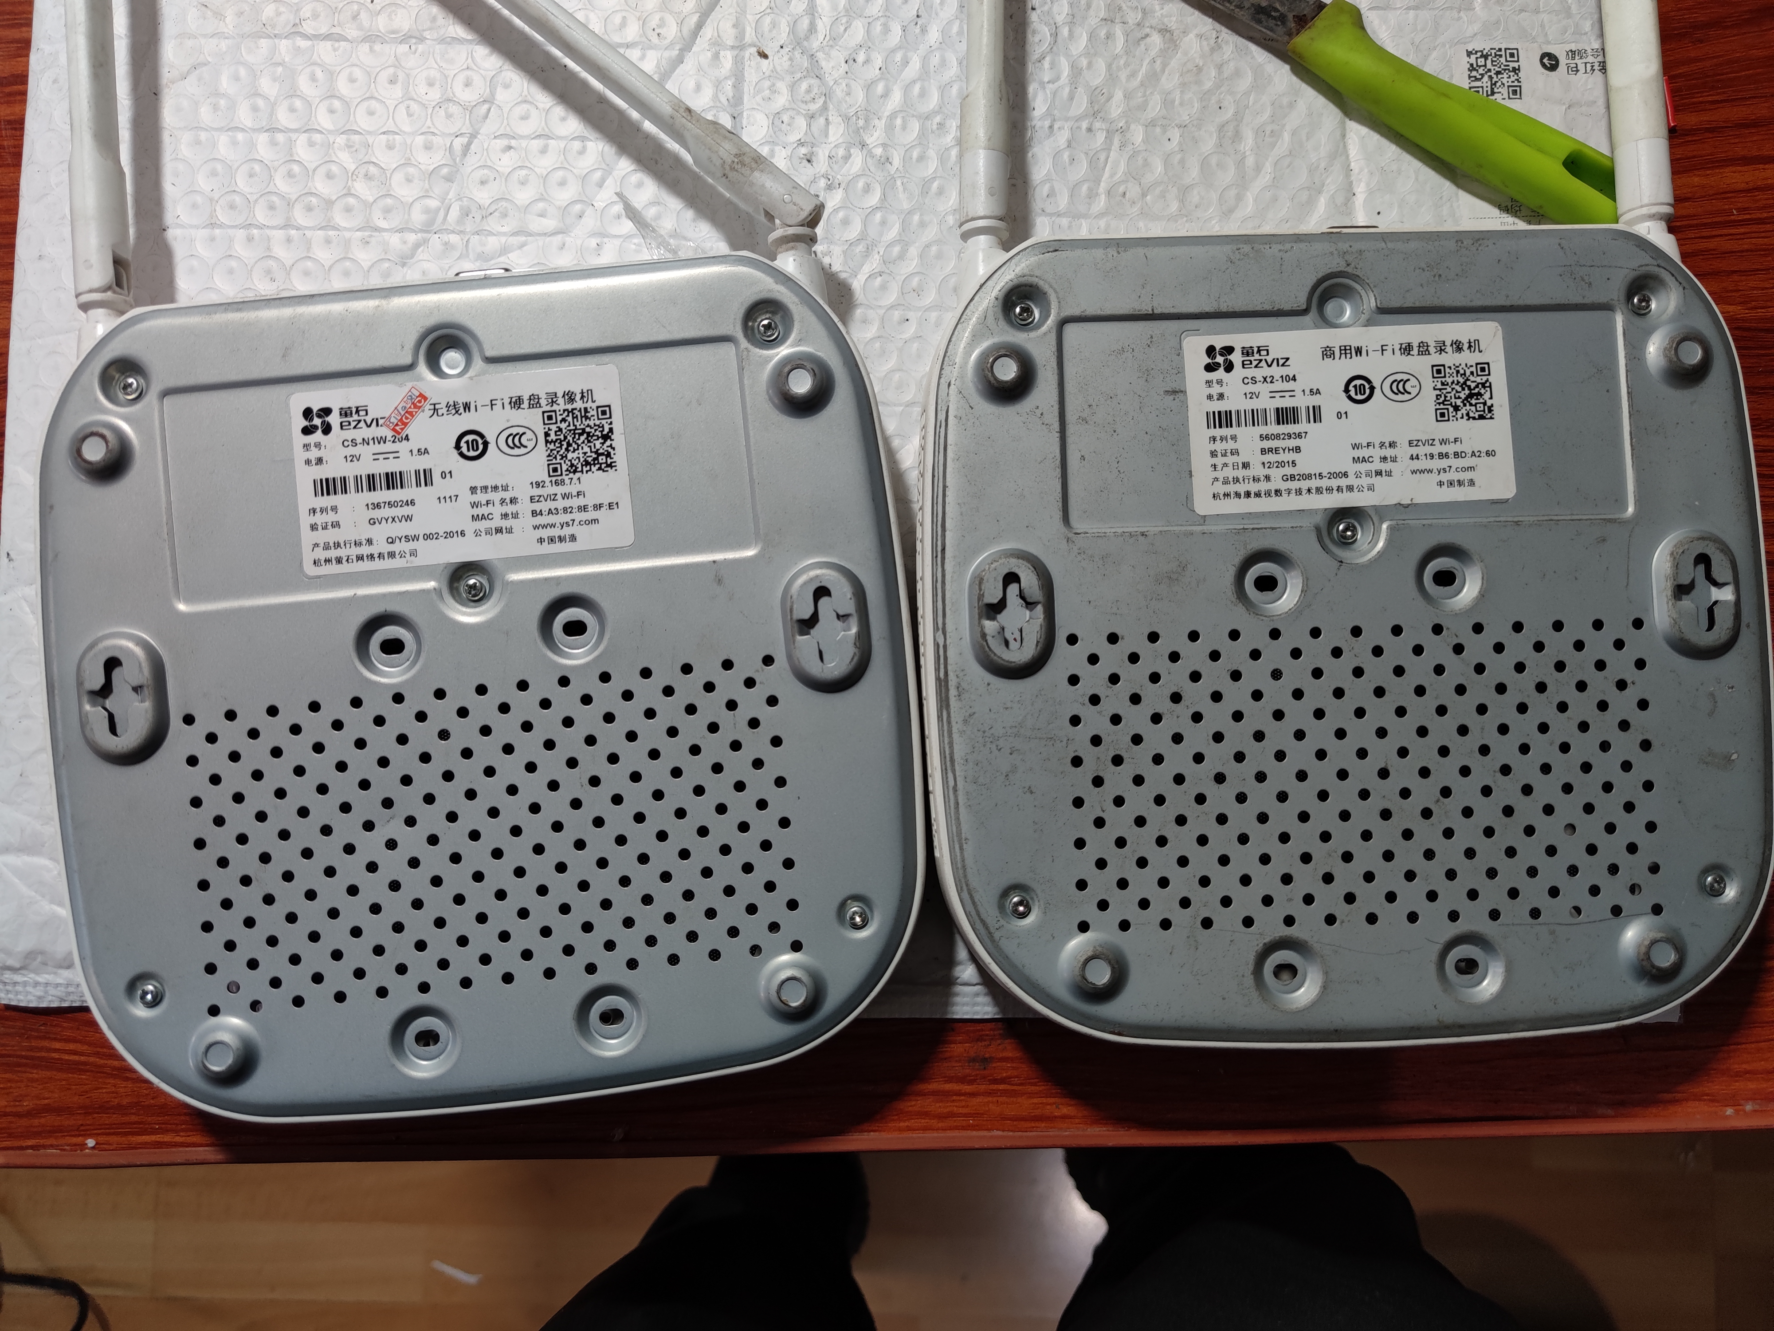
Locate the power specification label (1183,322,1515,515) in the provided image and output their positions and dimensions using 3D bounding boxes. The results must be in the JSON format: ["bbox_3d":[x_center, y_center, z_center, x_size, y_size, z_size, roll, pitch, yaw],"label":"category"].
[{"bbox_3d":[0.115,-0.062,0.319,0.080,0.001,0.045,-3,86,-1],"label":"power specification label"}]

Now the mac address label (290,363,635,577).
[{"bbox_3d":[-0.104,-0.048,0.315,0.080,0.001,0.045,-5,88,-3],"label":"mac address label"}]

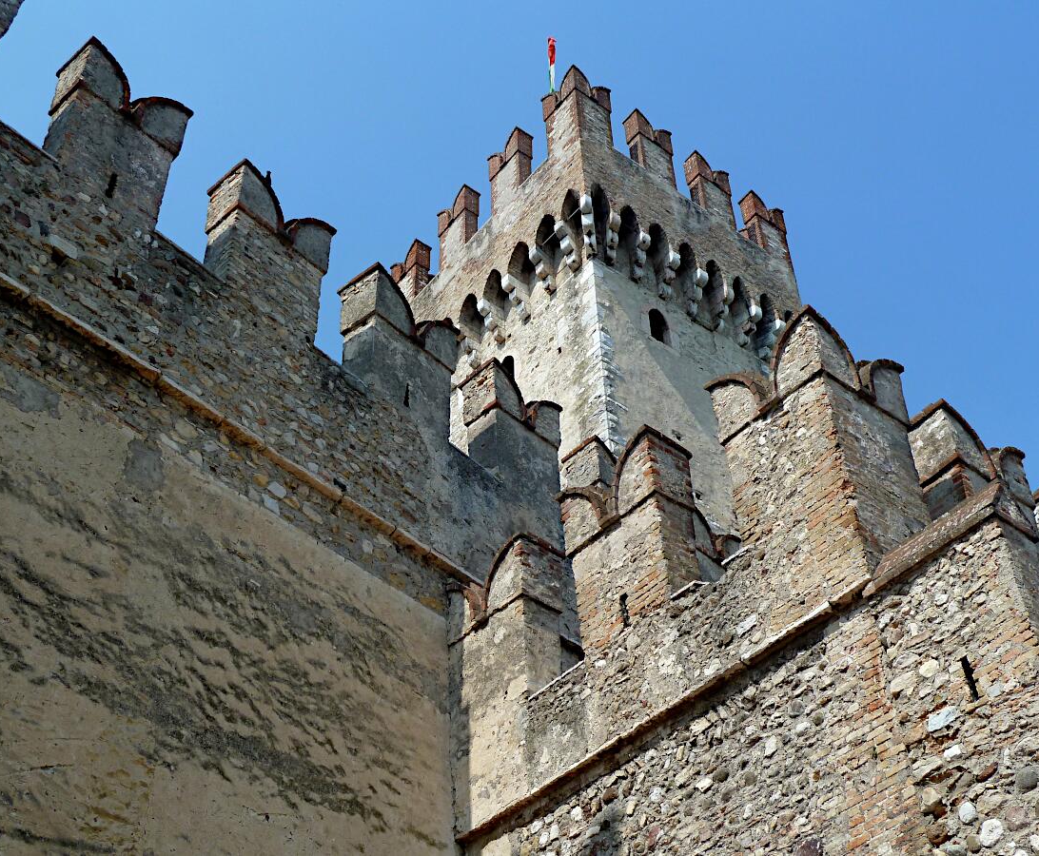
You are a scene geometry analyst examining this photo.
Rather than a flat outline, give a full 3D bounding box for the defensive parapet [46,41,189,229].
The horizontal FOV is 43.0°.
[{"bbox_3d":[-5.404,-3.663,17.431,0.819,2.652,1.691,-32,-51,28],"label":"defensive parapet"}]

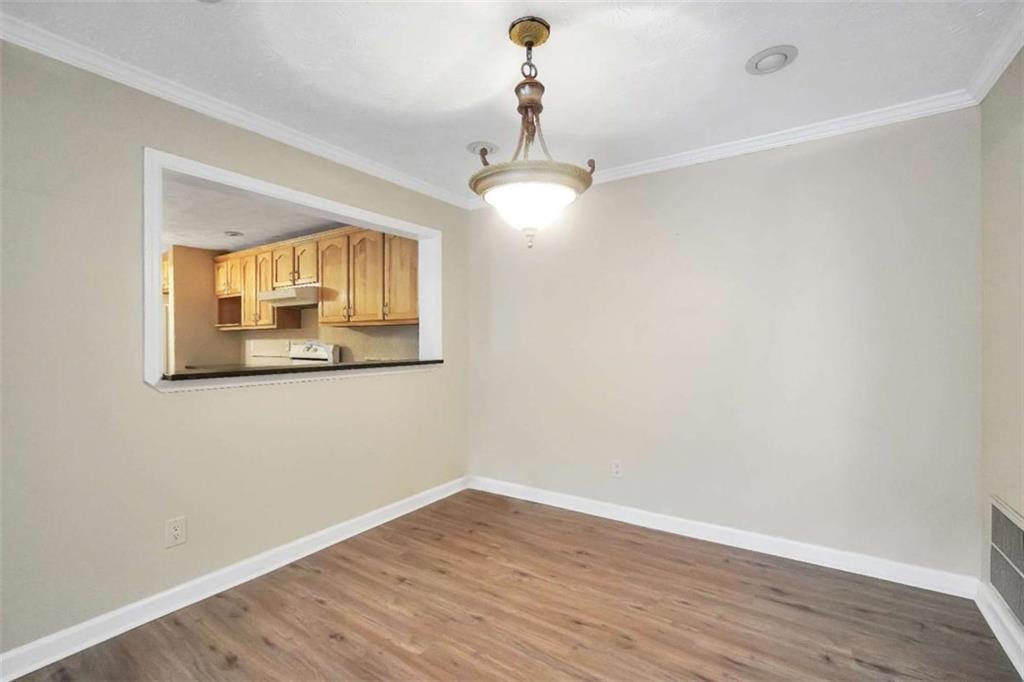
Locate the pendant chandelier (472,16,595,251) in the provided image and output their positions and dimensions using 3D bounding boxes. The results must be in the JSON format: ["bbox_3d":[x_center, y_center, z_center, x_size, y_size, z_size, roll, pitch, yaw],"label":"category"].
[{"bbox_3d":[0.071,-0.768,1.630,0.470,0.825,0.470,0,0,0],"label":"pendant chandelier"}]

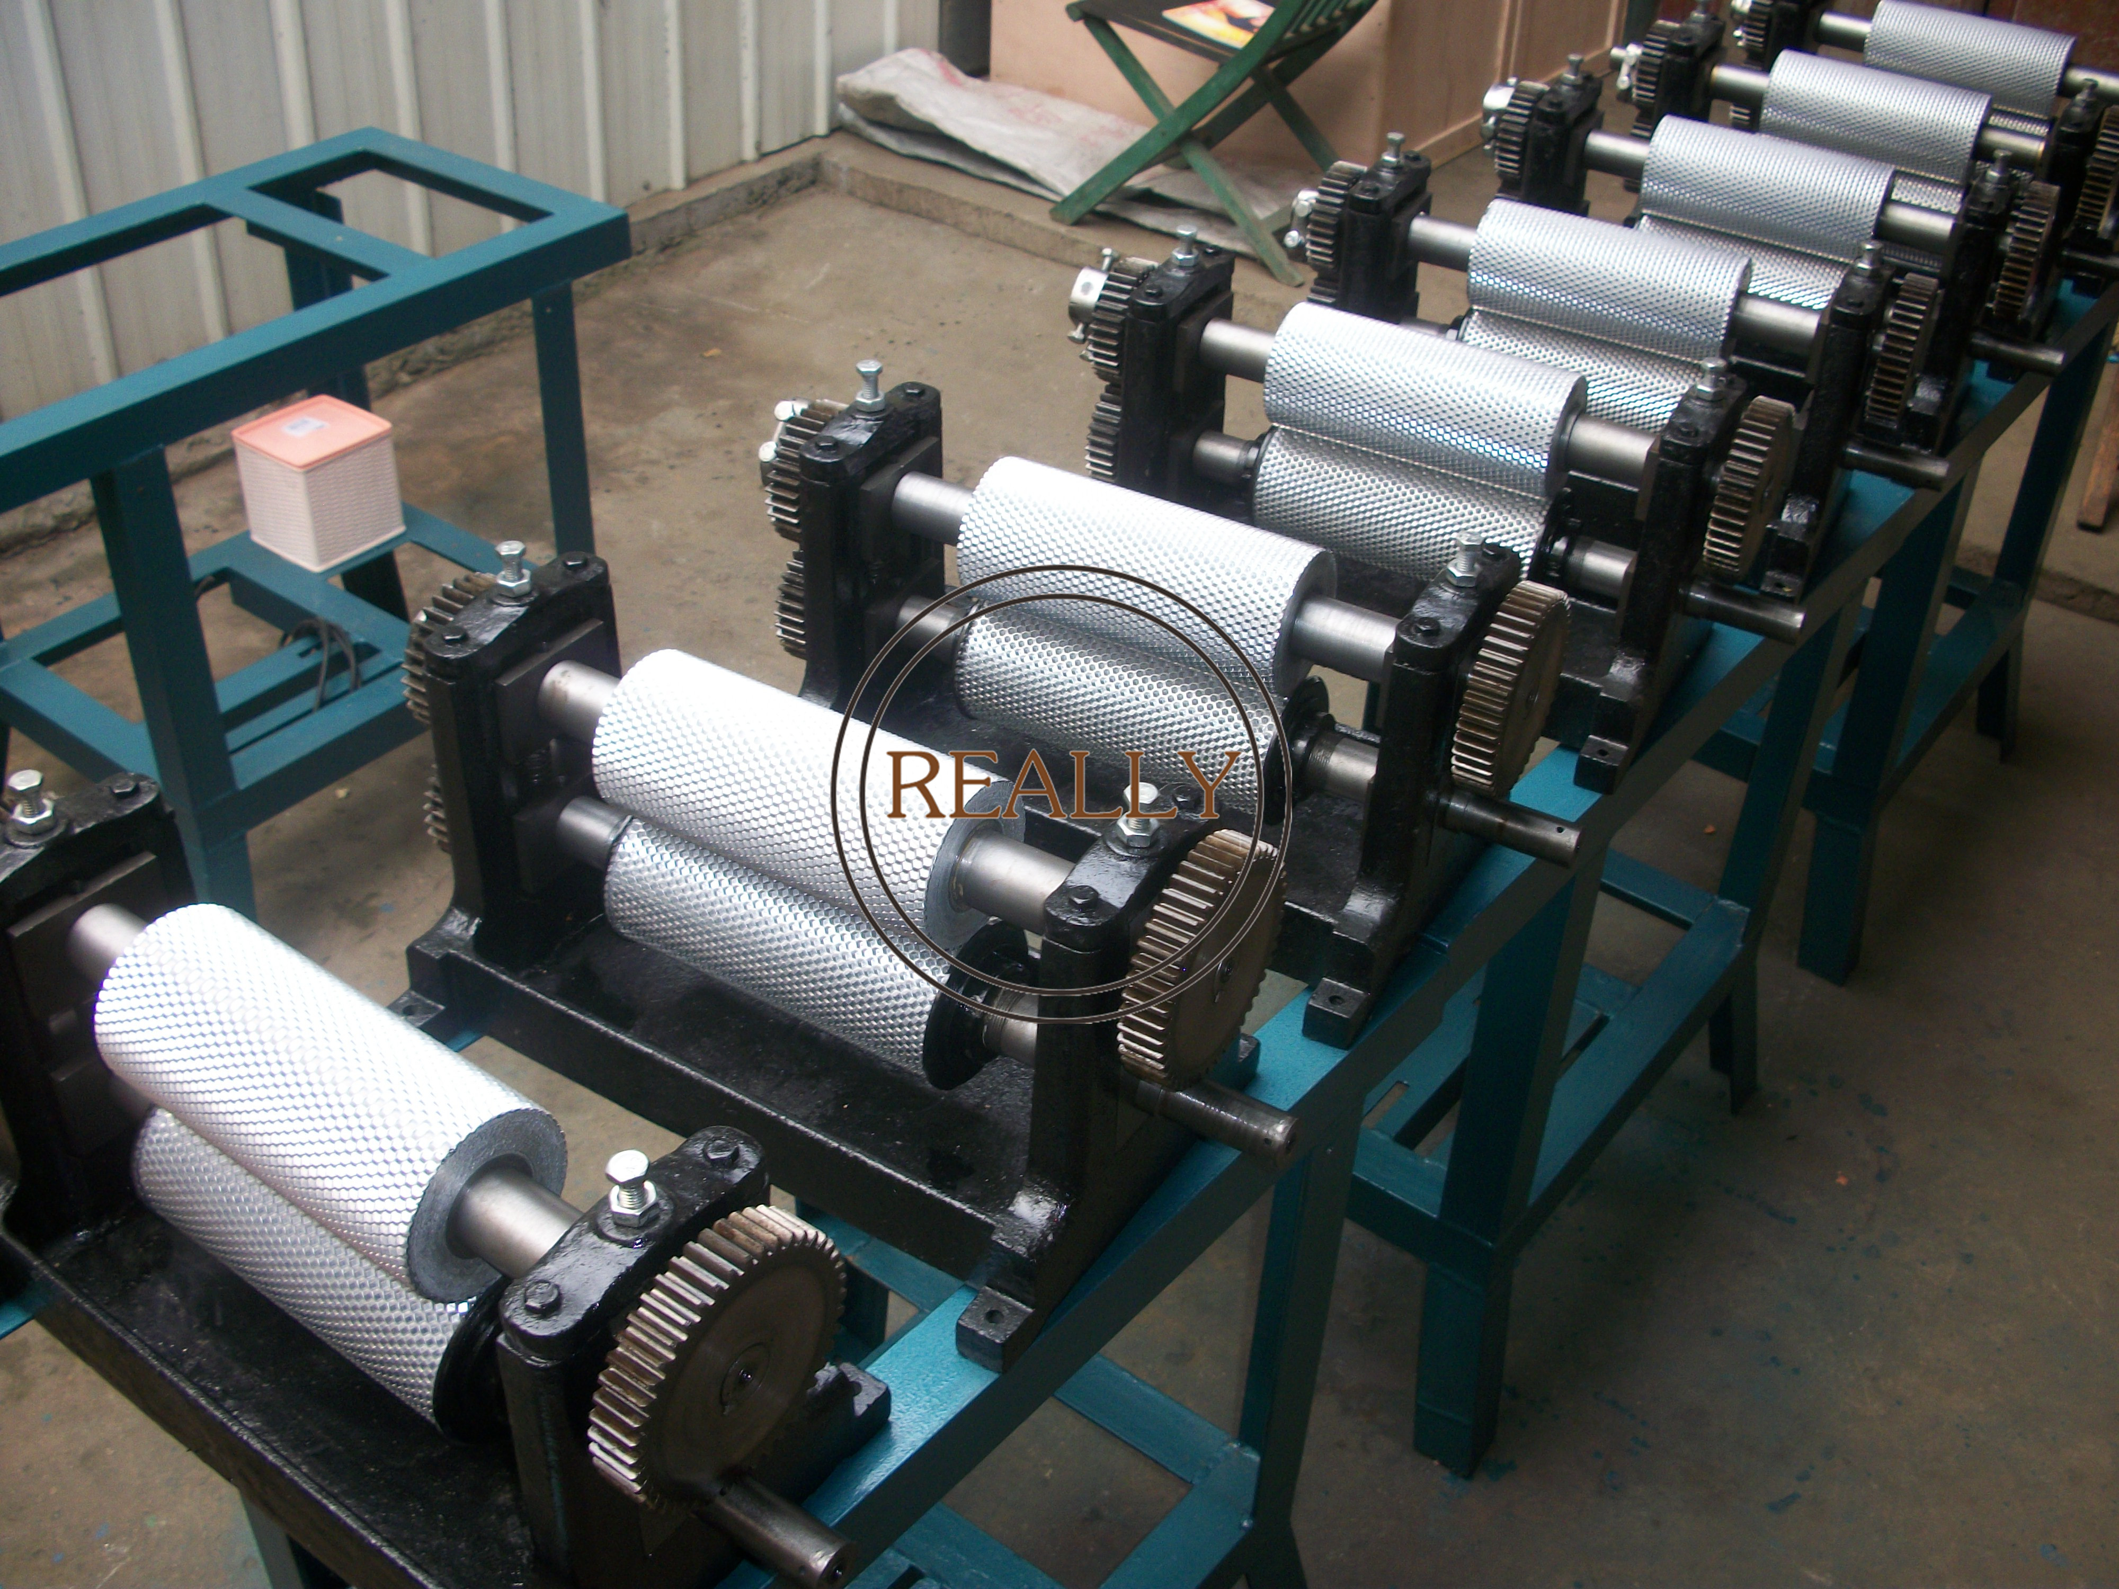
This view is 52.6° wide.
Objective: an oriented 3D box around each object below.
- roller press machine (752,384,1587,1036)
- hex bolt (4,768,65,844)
[{"bbox_3d":[0.053,-0.085,1.233,0.527,0.251,0.245,20,40,23],"label":"roller press machine"},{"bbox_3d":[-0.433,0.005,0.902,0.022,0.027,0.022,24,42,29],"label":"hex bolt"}]

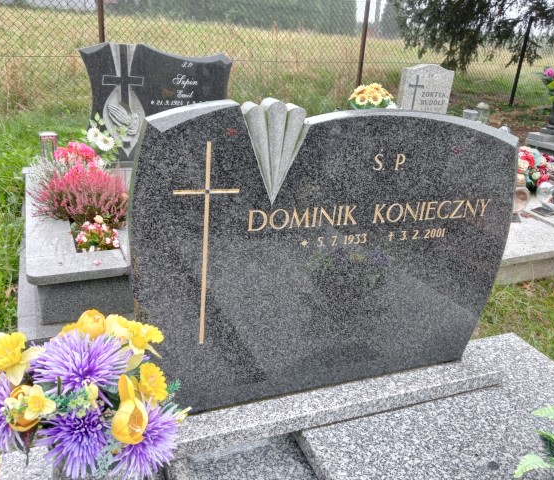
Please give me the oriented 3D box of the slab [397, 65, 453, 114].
[{"bbox_3d":[1.180,-1.109,4.230,0.470,0.630,0.080,-4,24,-23],"label":"slab"}]

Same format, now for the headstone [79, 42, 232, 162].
[{"bbox_3d":[-0.762,-0.873,3.355,0.930,0.720,0.090,-5,25,-24],"label":"headstone"}]

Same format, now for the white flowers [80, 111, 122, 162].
[{"bbox_3d":[-1.047,-0.592,3.083,0.240,0.320,0.220,-4,24,-23],"label":"white flowers"}]

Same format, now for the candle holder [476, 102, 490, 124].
[{"bbox_3d":[1.681,-1.001,4.220,0.100,0.230,0.100,-4,24,-23],"label":"candle holder"}]

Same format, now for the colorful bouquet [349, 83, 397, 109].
[{"bbox_3d":[0.679,-0.989,3.715,0.320,0.280,0.300,-4,24,-23],"label":"colorful bouquet"}]

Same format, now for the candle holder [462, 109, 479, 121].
[{"bbox_3d":[1.550,-0.969,4.151,0.110,0.170,0.110,-4,24,-23],"label":"candle holder"}]

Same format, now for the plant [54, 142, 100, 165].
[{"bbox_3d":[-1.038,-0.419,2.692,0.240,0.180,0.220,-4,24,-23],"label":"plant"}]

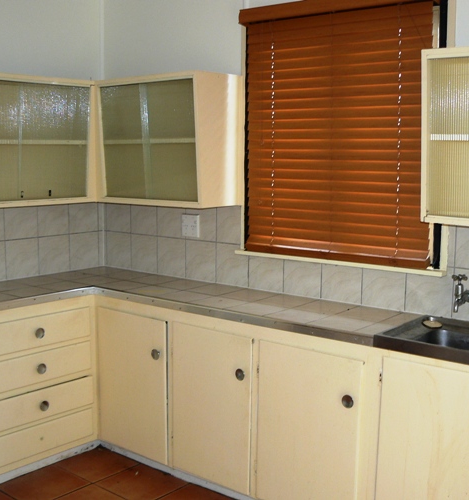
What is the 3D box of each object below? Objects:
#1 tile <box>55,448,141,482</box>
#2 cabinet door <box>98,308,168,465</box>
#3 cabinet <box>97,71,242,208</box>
[{"bbox_3d":[-0.668,1.041,3.365,0.320,0.010,0.317,6,9,38],"label":"tile"},{"bbox_3d":[-0.501,0.653,3.345,0.473,0.704,0.020,6,9,38],"label":"cabinet door"},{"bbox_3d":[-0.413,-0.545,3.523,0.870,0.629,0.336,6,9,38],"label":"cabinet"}]

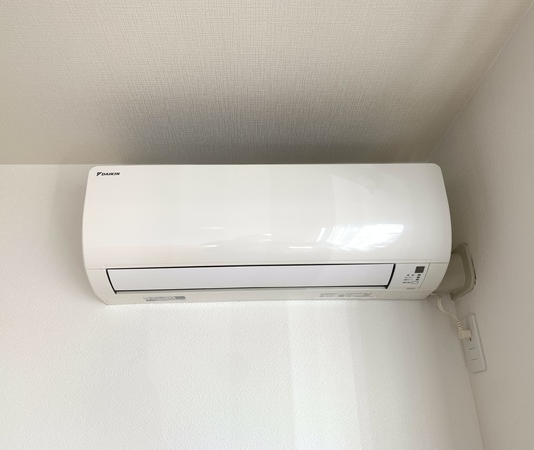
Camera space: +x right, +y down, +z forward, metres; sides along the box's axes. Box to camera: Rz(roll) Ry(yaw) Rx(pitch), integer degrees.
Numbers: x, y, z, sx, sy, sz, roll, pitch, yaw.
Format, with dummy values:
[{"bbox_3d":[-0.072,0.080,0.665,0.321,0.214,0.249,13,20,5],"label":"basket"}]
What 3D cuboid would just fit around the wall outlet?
[{"bbox_3d":[0.458,0.266,1.009,0.010,0.120,0.070,-1,-24,-2],"label":"wall outlet"}]

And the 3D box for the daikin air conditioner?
[{"bbox_3d":[0.003,0.013,1.043,0.768,0.282,0.228,-1,-24,-2],"label":"daikin air conditioner"}]

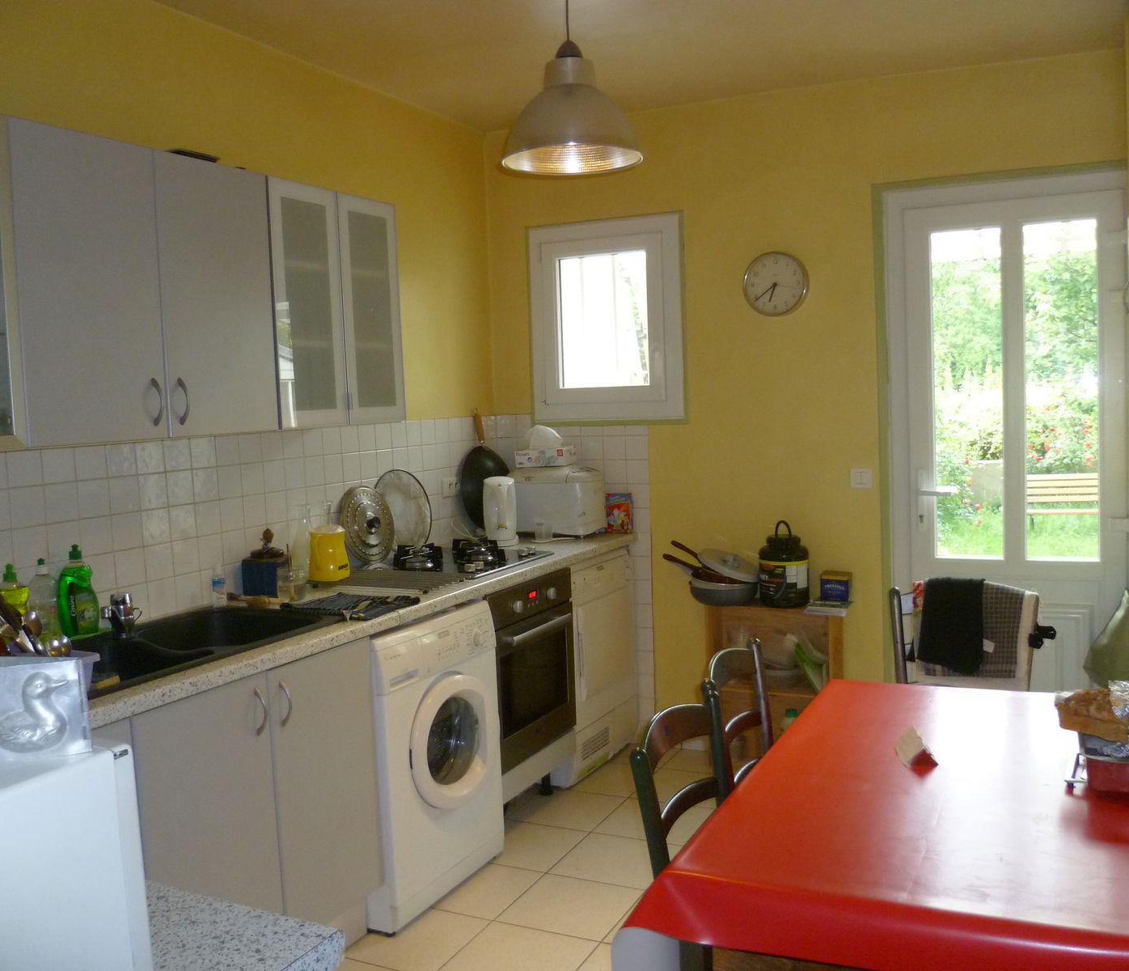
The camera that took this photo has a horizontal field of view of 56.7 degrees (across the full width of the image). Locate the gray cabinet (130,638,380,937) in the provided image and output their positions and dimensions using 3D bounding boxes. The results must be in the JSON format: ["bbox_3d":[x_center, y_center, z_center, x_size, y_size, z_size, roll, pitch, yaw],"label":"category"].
[{"bbox_3d":[-0.948,0.866,2.646,0.570,0.850,0.800,0,5,26],"label":"gray cabinet"}]

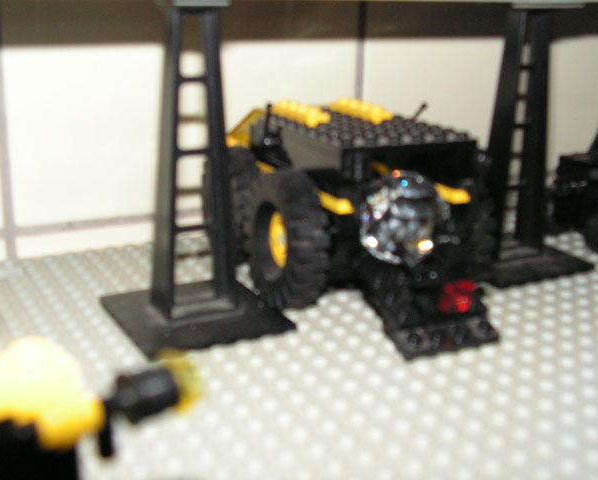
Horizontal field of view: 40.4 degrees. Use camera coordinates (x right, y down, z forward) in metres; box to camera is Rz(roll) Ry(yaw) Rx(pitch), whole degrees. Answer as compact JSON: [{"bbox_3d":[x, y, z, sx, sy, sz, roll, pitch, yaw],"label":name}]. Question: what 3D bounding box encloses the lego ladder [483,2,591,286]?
[{"bbox_3d":[0.087,-0.038,0.310,0.048,0.097,0.048,-8,20,-27],"label":"lego ladder"}]

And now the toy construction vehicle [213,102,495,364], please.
[{"bbox_3d":[0.022,-0.015,0.289,0.078,0.065,0.126,-7,19,-23],"label":"toy construction vehicle"}]

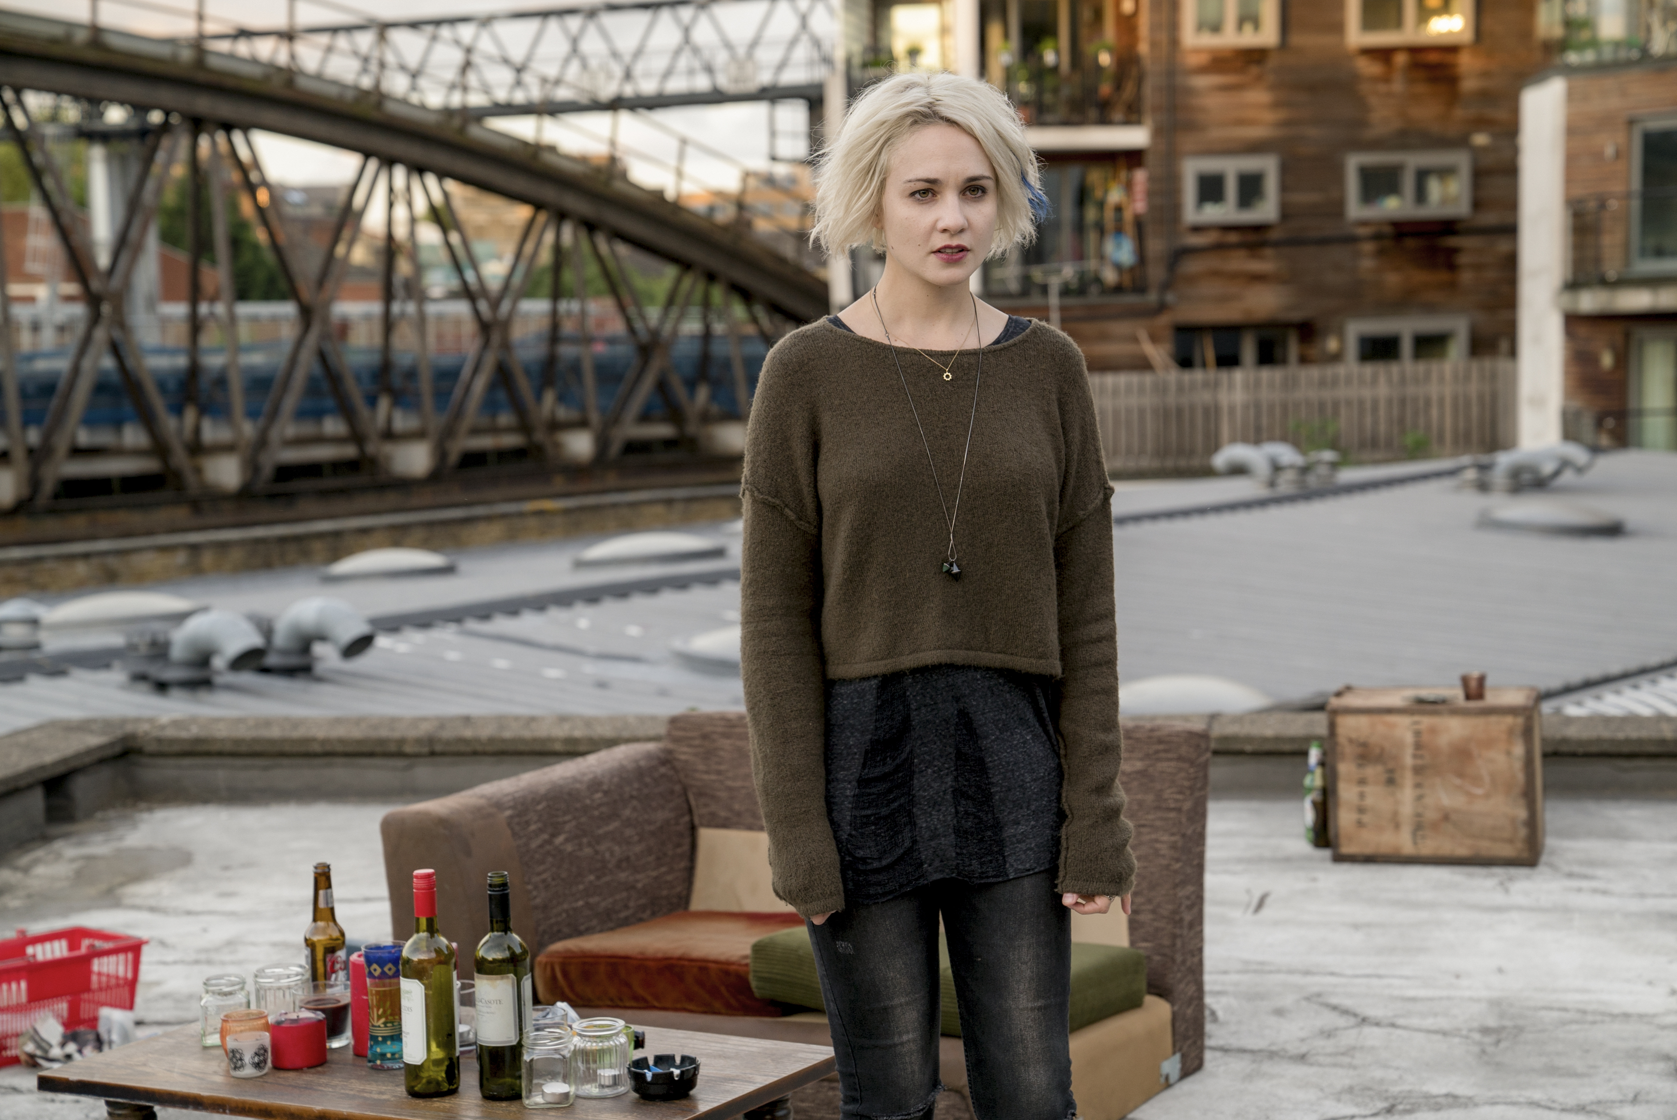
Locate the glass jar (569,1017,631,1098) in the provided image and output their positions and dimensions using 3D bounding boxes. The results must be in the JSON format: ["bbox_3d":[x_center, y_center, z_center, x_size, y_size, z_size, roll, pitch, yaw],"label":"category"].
[{"bbox_3d":[-0.317,0.666,4.368,0.075,0.091,0.075,-1,9,0],"label":"glass jar"}]

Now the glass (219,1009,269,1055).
[{"bbox_3d":[-0.822,0.663,4.527,0.070,0.064,0.070,-2,9,-9],"label":"glass"}]

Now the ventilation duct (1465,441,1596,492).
[{"bbox_3d":[4.901,-0.689,23.095,0.900,0.340,0.500,0,7,9],"label":"ventilation duct"}]

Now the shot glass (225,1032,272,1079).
[{"bbox_3d":[-0.815,0.683,4.503,0.060,0.052,0.060,-1,6,0],"label":"shot glass"}]

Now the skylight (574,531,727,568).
[{"bbox_3d":[-1.154,-0.111,19.480,0.880,0.150,0.880,-2,6,-7],"label":"skylight"}]

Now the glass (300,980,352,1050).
[{"bbox_3d":[-0.728,0.643,4.604,0.081,0.076,0.081,-2,9,-6],"label":"glass"}]

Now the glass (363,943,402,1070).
[{"bbox_3d":[-0.620,0.619,4.522,0.071,0.167,0.071,-1,6,0],"label":"glass"}]

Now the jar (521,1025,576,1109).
[{"bbox_3d":[-0.385,0.671,4.322,0.070,0.096,0.070,-1,6,0],"label":"jar"}]

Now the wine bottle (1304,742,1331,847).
[{"bbox_3d":[1.044,0.504,7.103,0.061,0.235,0.061,0,9,6],"label":"wine bottle"}]

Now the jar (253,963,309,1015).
[{"bbox_3d":[-0.807,0.639,4.732,0.079,0.088,0.079,-1,6,0],"label":"jar"}]

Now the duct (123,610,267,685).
[{"bbox_3d":[-4.609,0.634,23.400,1.080,0.540,0.480,7,12,41],"label":"duct"}]

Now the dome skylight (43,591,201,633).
[{"bbox_3d":[-3.891,0.242,17.825,0.830,0.155,0.830,-2,6,-7],"label":"dome skylight"}]

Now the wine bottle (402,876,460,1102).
[{"bbox_3d":[-0.549,0.567,4.368,0.074,0.301,0.074,-1,6,0],"label":"wine bottle"}]

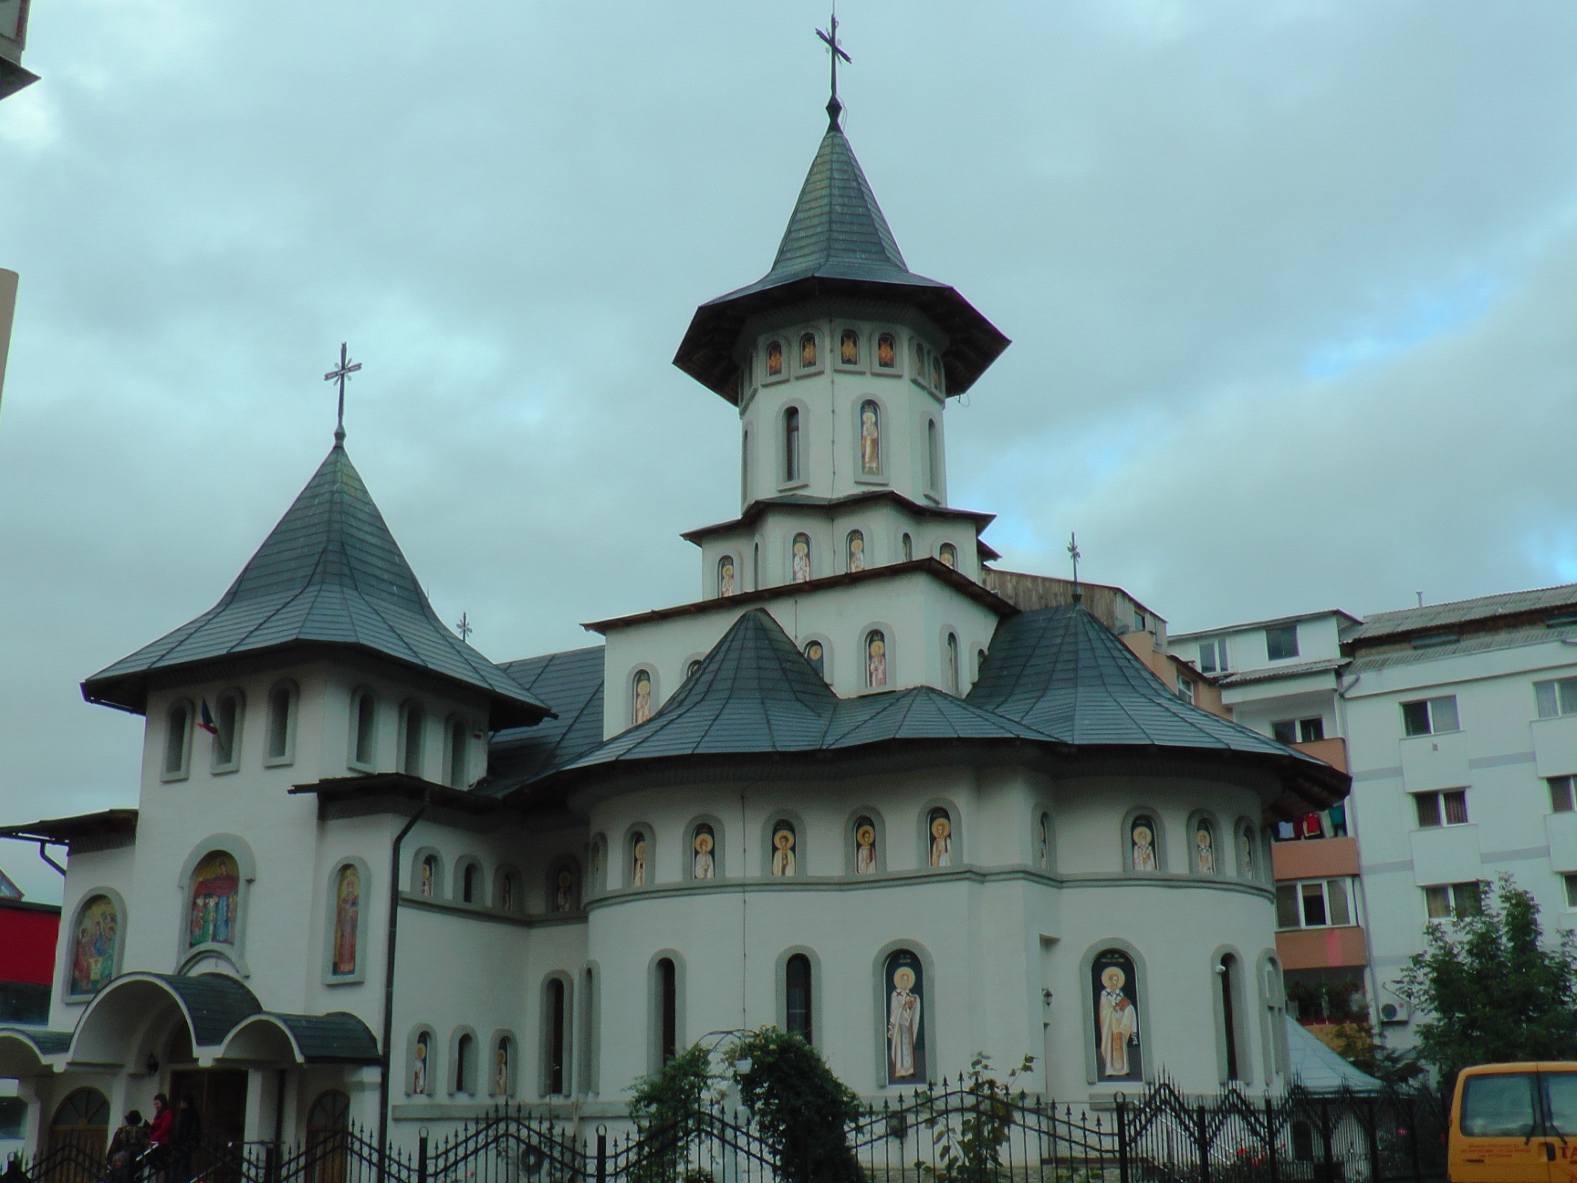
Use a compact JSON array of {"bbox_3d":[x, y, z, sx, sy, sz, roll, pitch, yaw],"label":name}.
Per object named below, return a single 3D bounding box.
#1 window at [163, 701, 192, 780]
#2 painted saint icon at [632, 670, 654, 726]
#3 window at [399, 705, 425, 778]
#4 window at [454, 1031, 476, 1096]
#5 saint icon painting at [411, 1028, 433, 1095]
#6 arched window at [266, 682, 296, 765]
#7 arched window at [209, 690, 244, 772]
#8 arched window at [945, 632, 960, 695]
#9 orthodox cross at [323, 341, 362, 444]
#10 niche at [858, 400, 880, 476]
[{"bbox_3d":[-12.176,2.963,33.641,0.690,1.576,0.197,-11,-20,28],"label":"window"},{"bbox_3d":[-2.893,2.105,33.391,0.446,1.123,0.100,-11,-20,29],"label":"painted saint icon"},{"bbox_3d":[-6.838,2.700,30.361,0.200,1.349,0.499,-11,-20,28],"label":"window"},{"bbox_3d":[-6.055,8.716,31.142,0.217,1.084,0.473,-11,-20,28],"label":"window"},{"bbox_3d":[-6.399,8.230,29.469,0.100,1.069,0.400,-11,-20,29],"label":"saint icon painting"},{"bbox_3d":[-9.708,2.503,32.299,0.690,1.576,0.197,-11,-20,28],"label":"arched window"},{"bbox_3d":[-10.981,2.736,32.992,0.690,1.576,0.197,-11,-20,28],"label":"arched window"},{"bbox_3d":[3.110,1.400,32.525,0.197,1.241,0.492,-11,-20,28],"label":"arched window"},{"bbox_3d":[-8.933,-3.982,33.692,1.010,2.239,0.200,-11,-20,28],"label":"orthodox cross"},{"bbox_3d":[1.555,-2.961,32.622,0.439,1.603,0.130,4,-19,-15],"label":"niche"}]

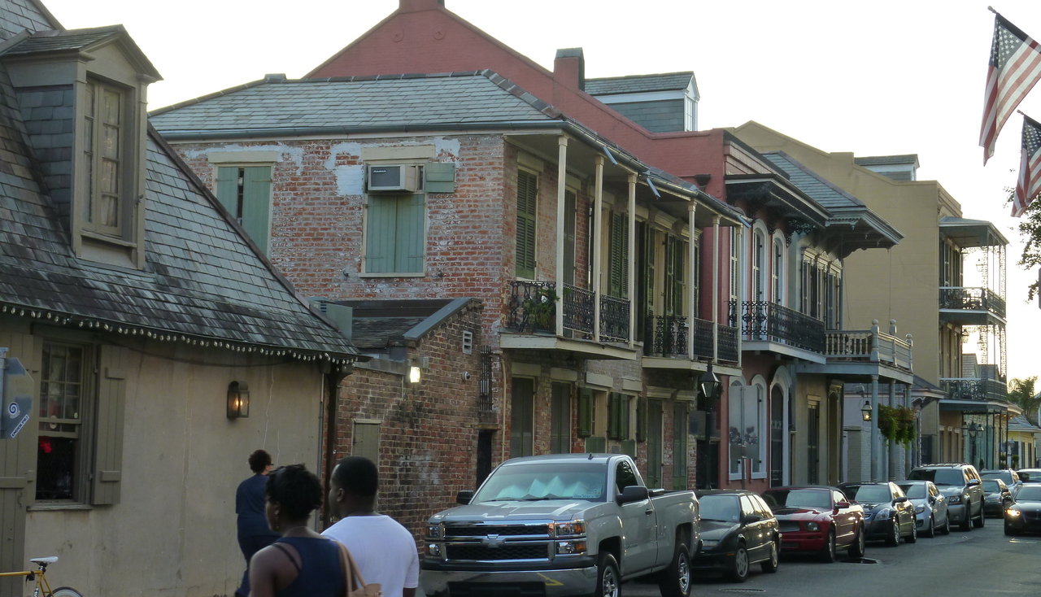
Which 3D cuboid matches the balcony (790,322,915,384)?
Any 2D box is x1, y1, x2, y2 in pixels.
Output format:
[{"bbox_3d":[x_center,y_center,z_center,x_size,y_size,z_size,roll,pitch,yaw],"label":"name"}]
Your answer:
[{"bbox_3d":[9.930,1.623,50.423,2.350,1.580,6.300,-1,-6,22],"label":"balcony"}]

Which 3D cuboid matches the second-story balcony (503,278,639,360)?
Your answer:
[{"bbox_3d":[0.934,0.450,29.836,0.990,1.130,4.190,-1,-5,22],"label":"second-story balcony"}]

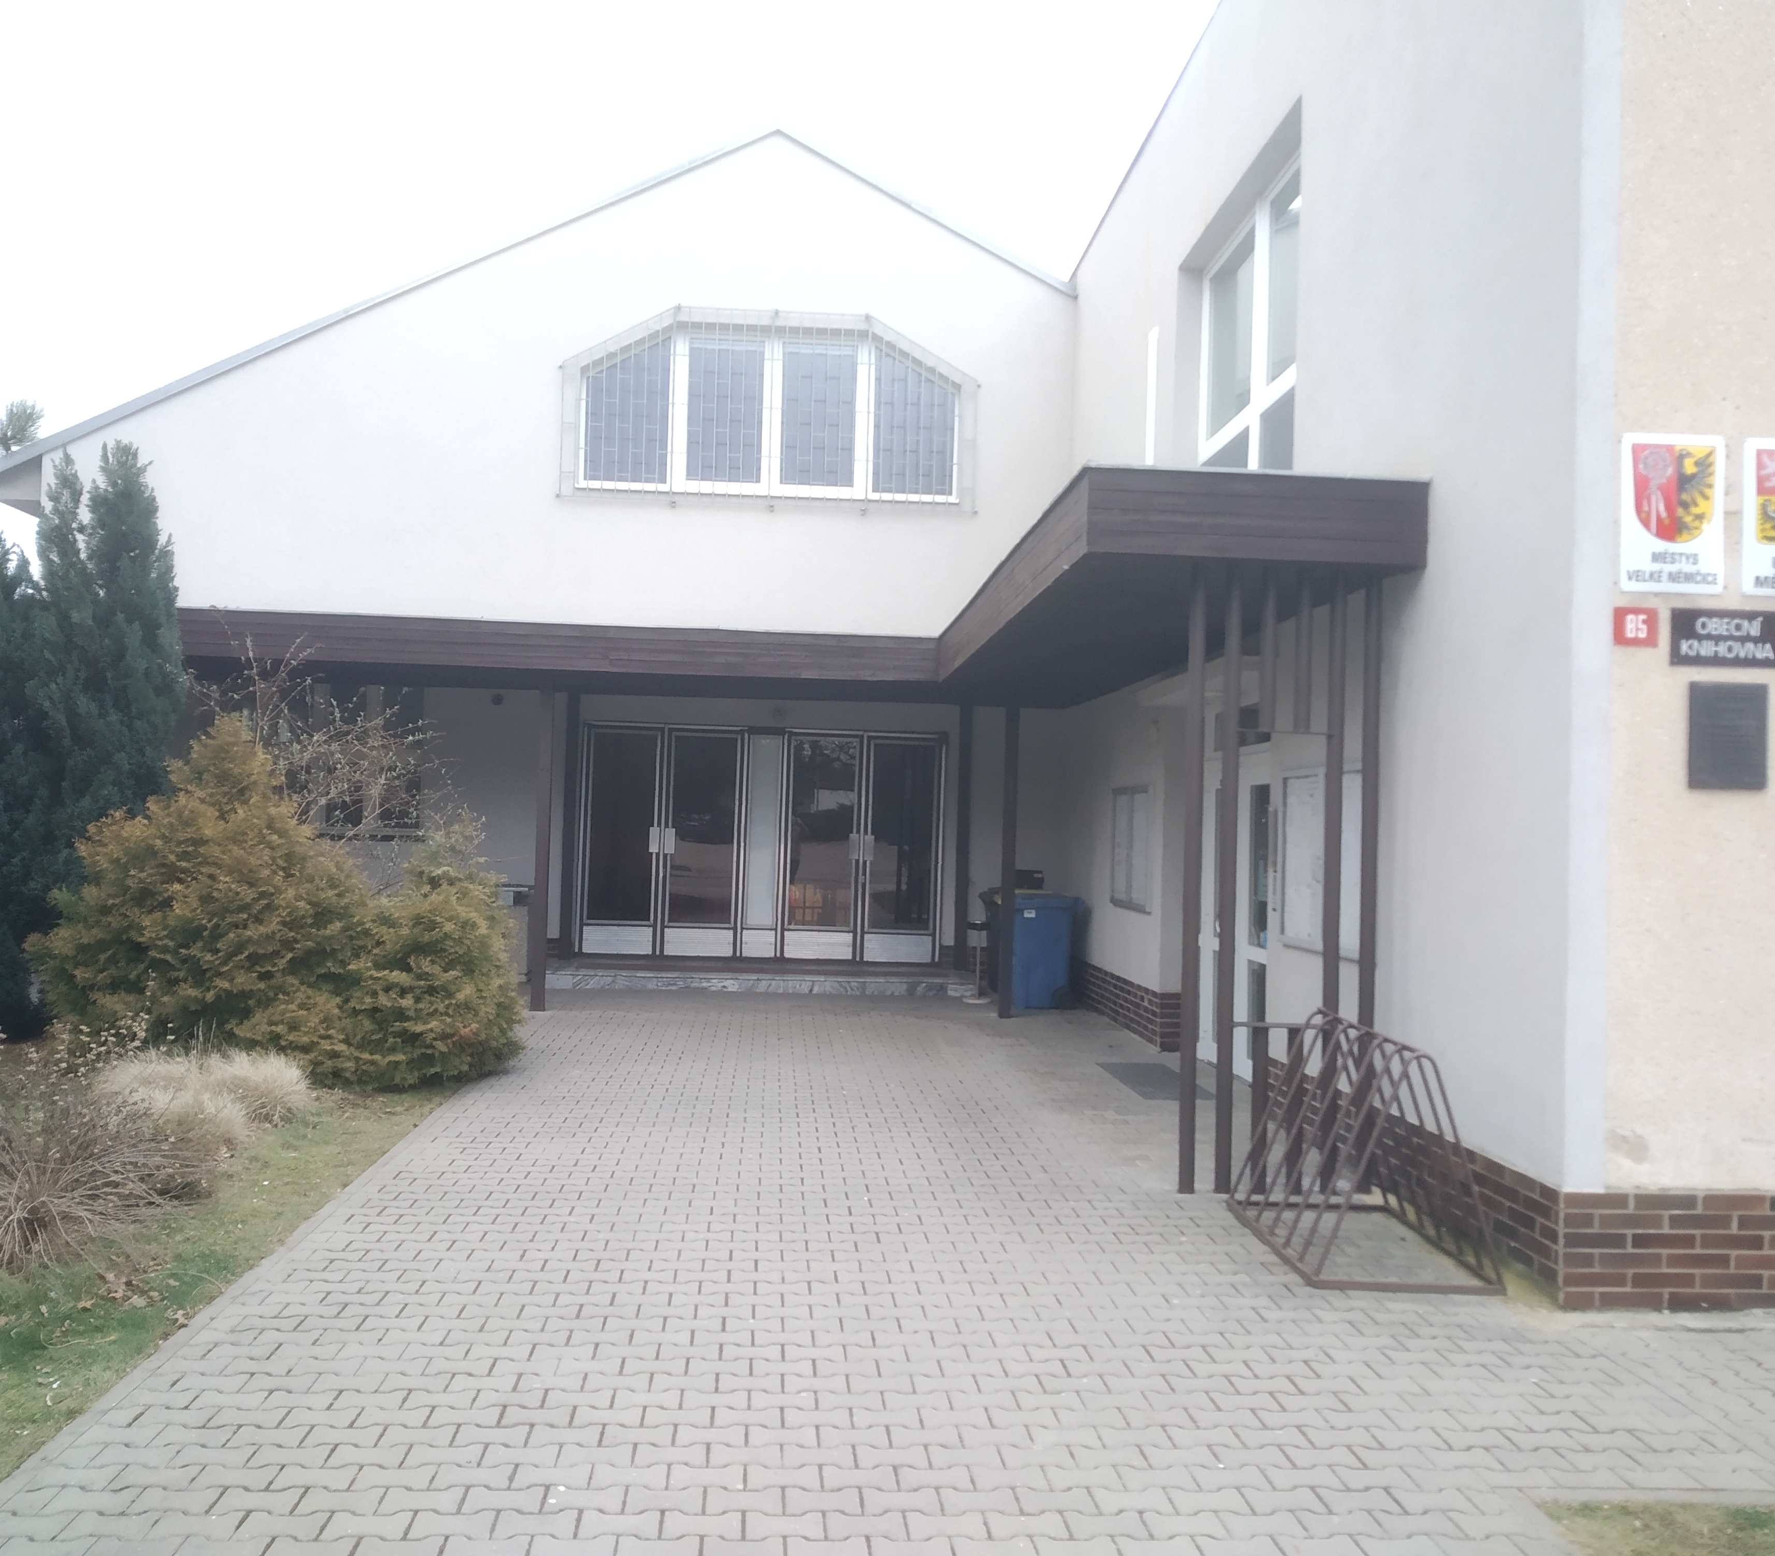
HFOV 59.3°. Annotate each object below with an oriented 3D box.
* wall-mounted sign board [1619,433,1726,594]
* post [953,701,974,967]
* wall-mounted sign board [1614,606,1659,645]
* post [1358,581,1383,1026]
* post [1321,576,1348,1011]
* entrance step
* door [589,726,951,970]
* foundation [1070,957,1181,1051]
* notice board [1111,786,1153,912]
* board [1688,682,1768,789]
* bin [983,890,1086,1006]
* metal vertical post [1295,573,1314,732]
[{"bbox_3d":[2.961,-0.994,5.874,0.405,0.602,0.020,2,-2,-4],"label":"wall-mounted sign board"},{"bbox_3d":[0.783,0.622,16.226,0.140,2.770,0.140,2,-2,-4],"label":"post"},{"bbox_3d":[2.813,-0.566,5.852,0.173,0.147,0.020,2,-2,-4],"label":"wall-mounted sign board"},{"bbox_3d":[2.331,0.507,7.551,0.057,2.987,0.057,2,-2,-4],"label":"post"},{"bbox_3d":[2.156,0.502,7.539,0.057,2.987,0.057,2,-2,-4],"label":"post"},{"bbox_3d":[-1.260,2.058,15.813,4.330,0.165,0.900,2,-2,-4],"label":"entrance step"},{"bbox_3d":[-1.300,0.681,16.237,3.740,2.400,0.120,2,-2,-4],"label":"door"},{"bbox_3d":[2.067,1.948,13.968,0.200,0.450,3.950,2,-2,-4],"label":"foundation"},{"bbox_3d":[2.033,0.588,13.134,0.080,1.040,1.460,2,-2,-4],"label":"notice board"},{"bbox_3d":[3.164,-0.157,5.864,0.308,0.400,0.030,2,-2,-4],"label":"board"},{"bbox_3d":[1.479,1.660,14.977,0.740,1.075,0.580,2,-2,-4],"label":"bin"},{"bbox_3d":[2.021,-0.606,7.564,0.057,0.780,0.057,2,-2,-4],"label":"metal vertical post"}]

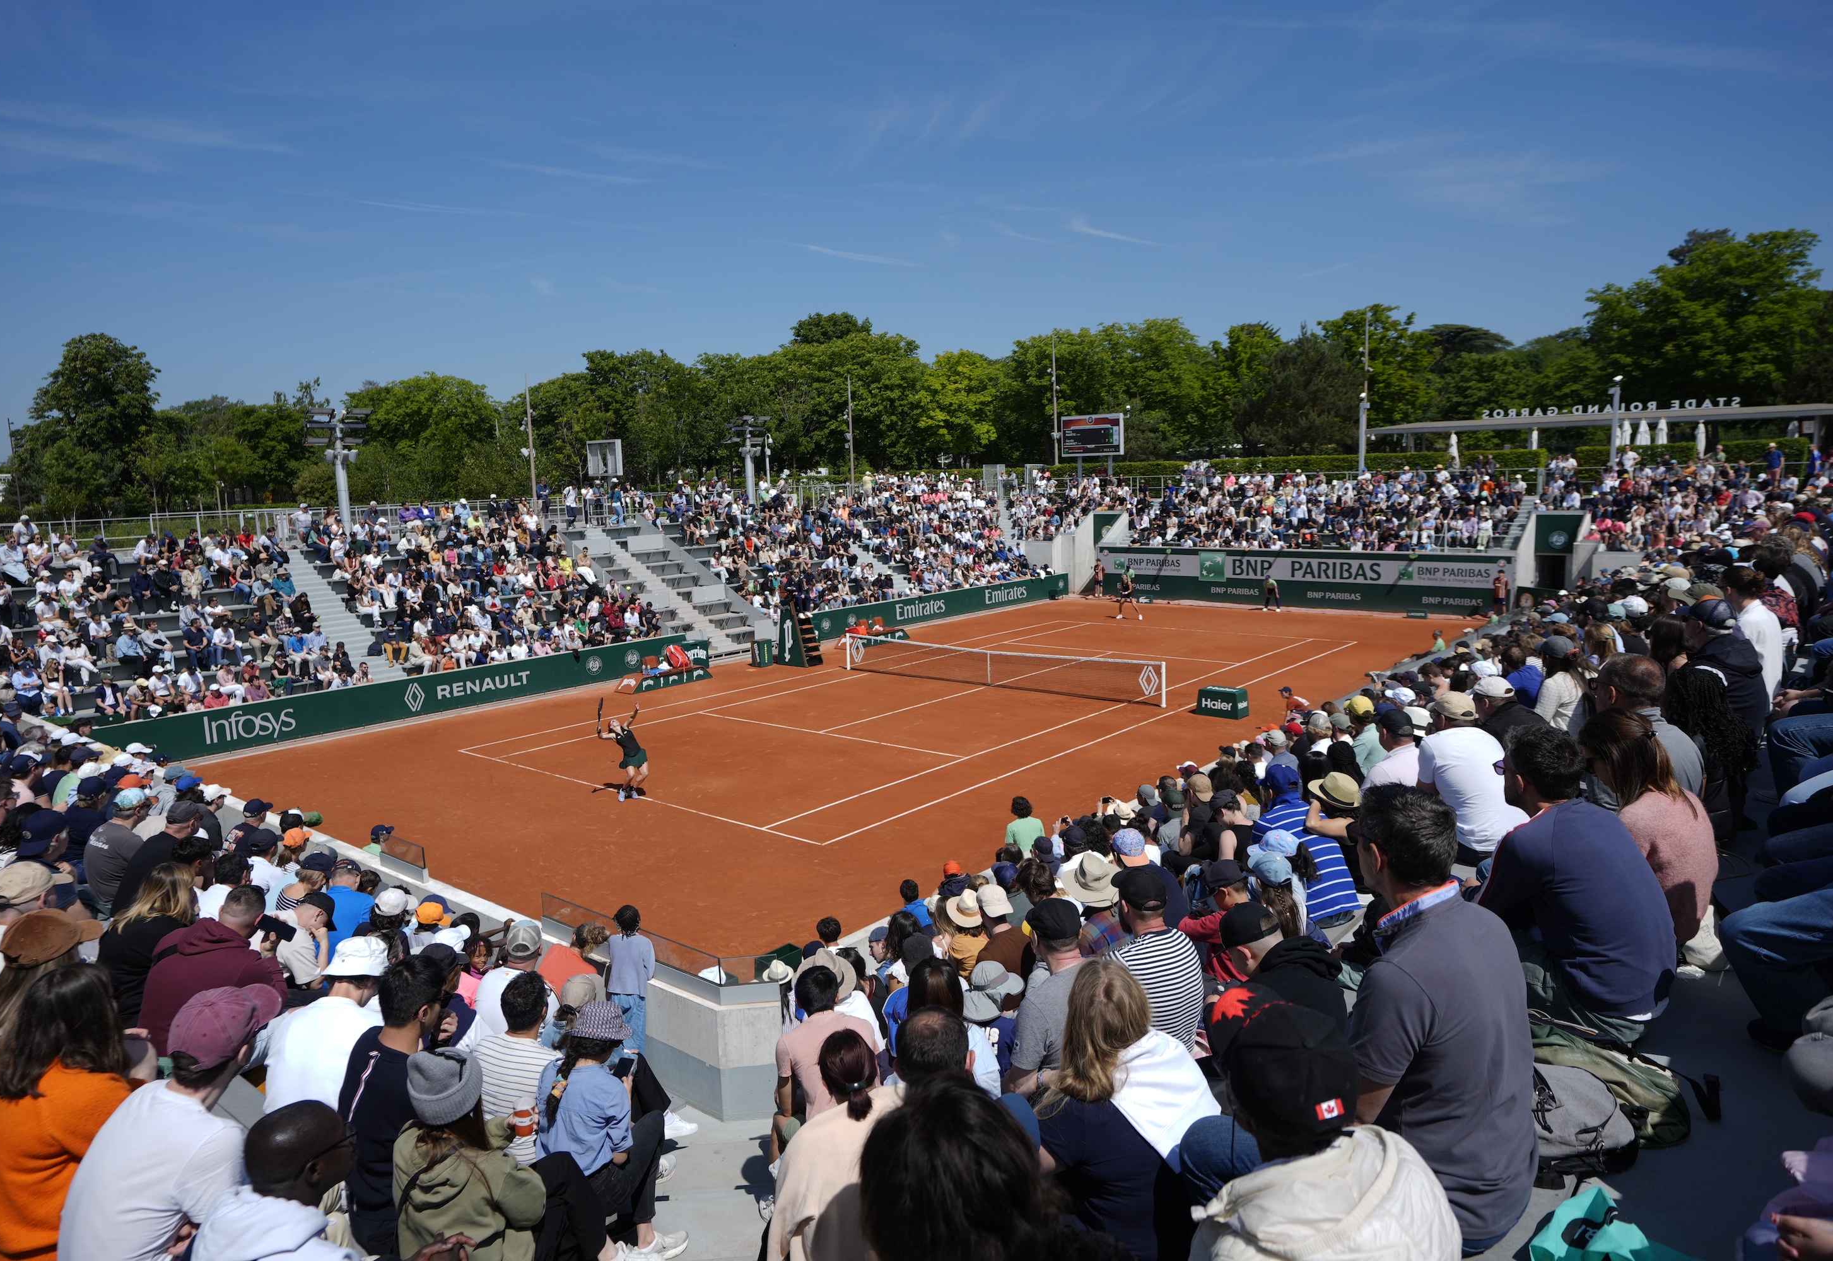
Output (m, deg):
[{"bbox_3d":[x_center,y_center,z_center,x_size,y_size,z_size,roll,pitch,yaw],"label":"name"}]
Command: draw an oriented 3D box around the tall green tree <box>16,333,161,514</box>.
[{"bbox_3d":[-59.479,-14.544,79.252,9.000,13.910,9.000,-7,10,-36],"label":"tall green tree"}]

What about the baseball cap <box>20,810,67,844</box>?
[{"bbox_3d":[-4.670,1.083,5.900,0.180,0.150,0.270,1,25,22],"label":"baseball cap"}]

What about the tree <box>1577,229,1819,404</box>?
[{"bbox_3d":[47.759,-16.997,67.147,12.300,15.460,12.300,4,9,35],"label":"tree"}]

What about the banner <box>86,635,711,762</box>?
[{"bbox_3d":[-11.951,1.508,28.292,0.200,1.060,15.800,5,10,40],"label":"banner"}]

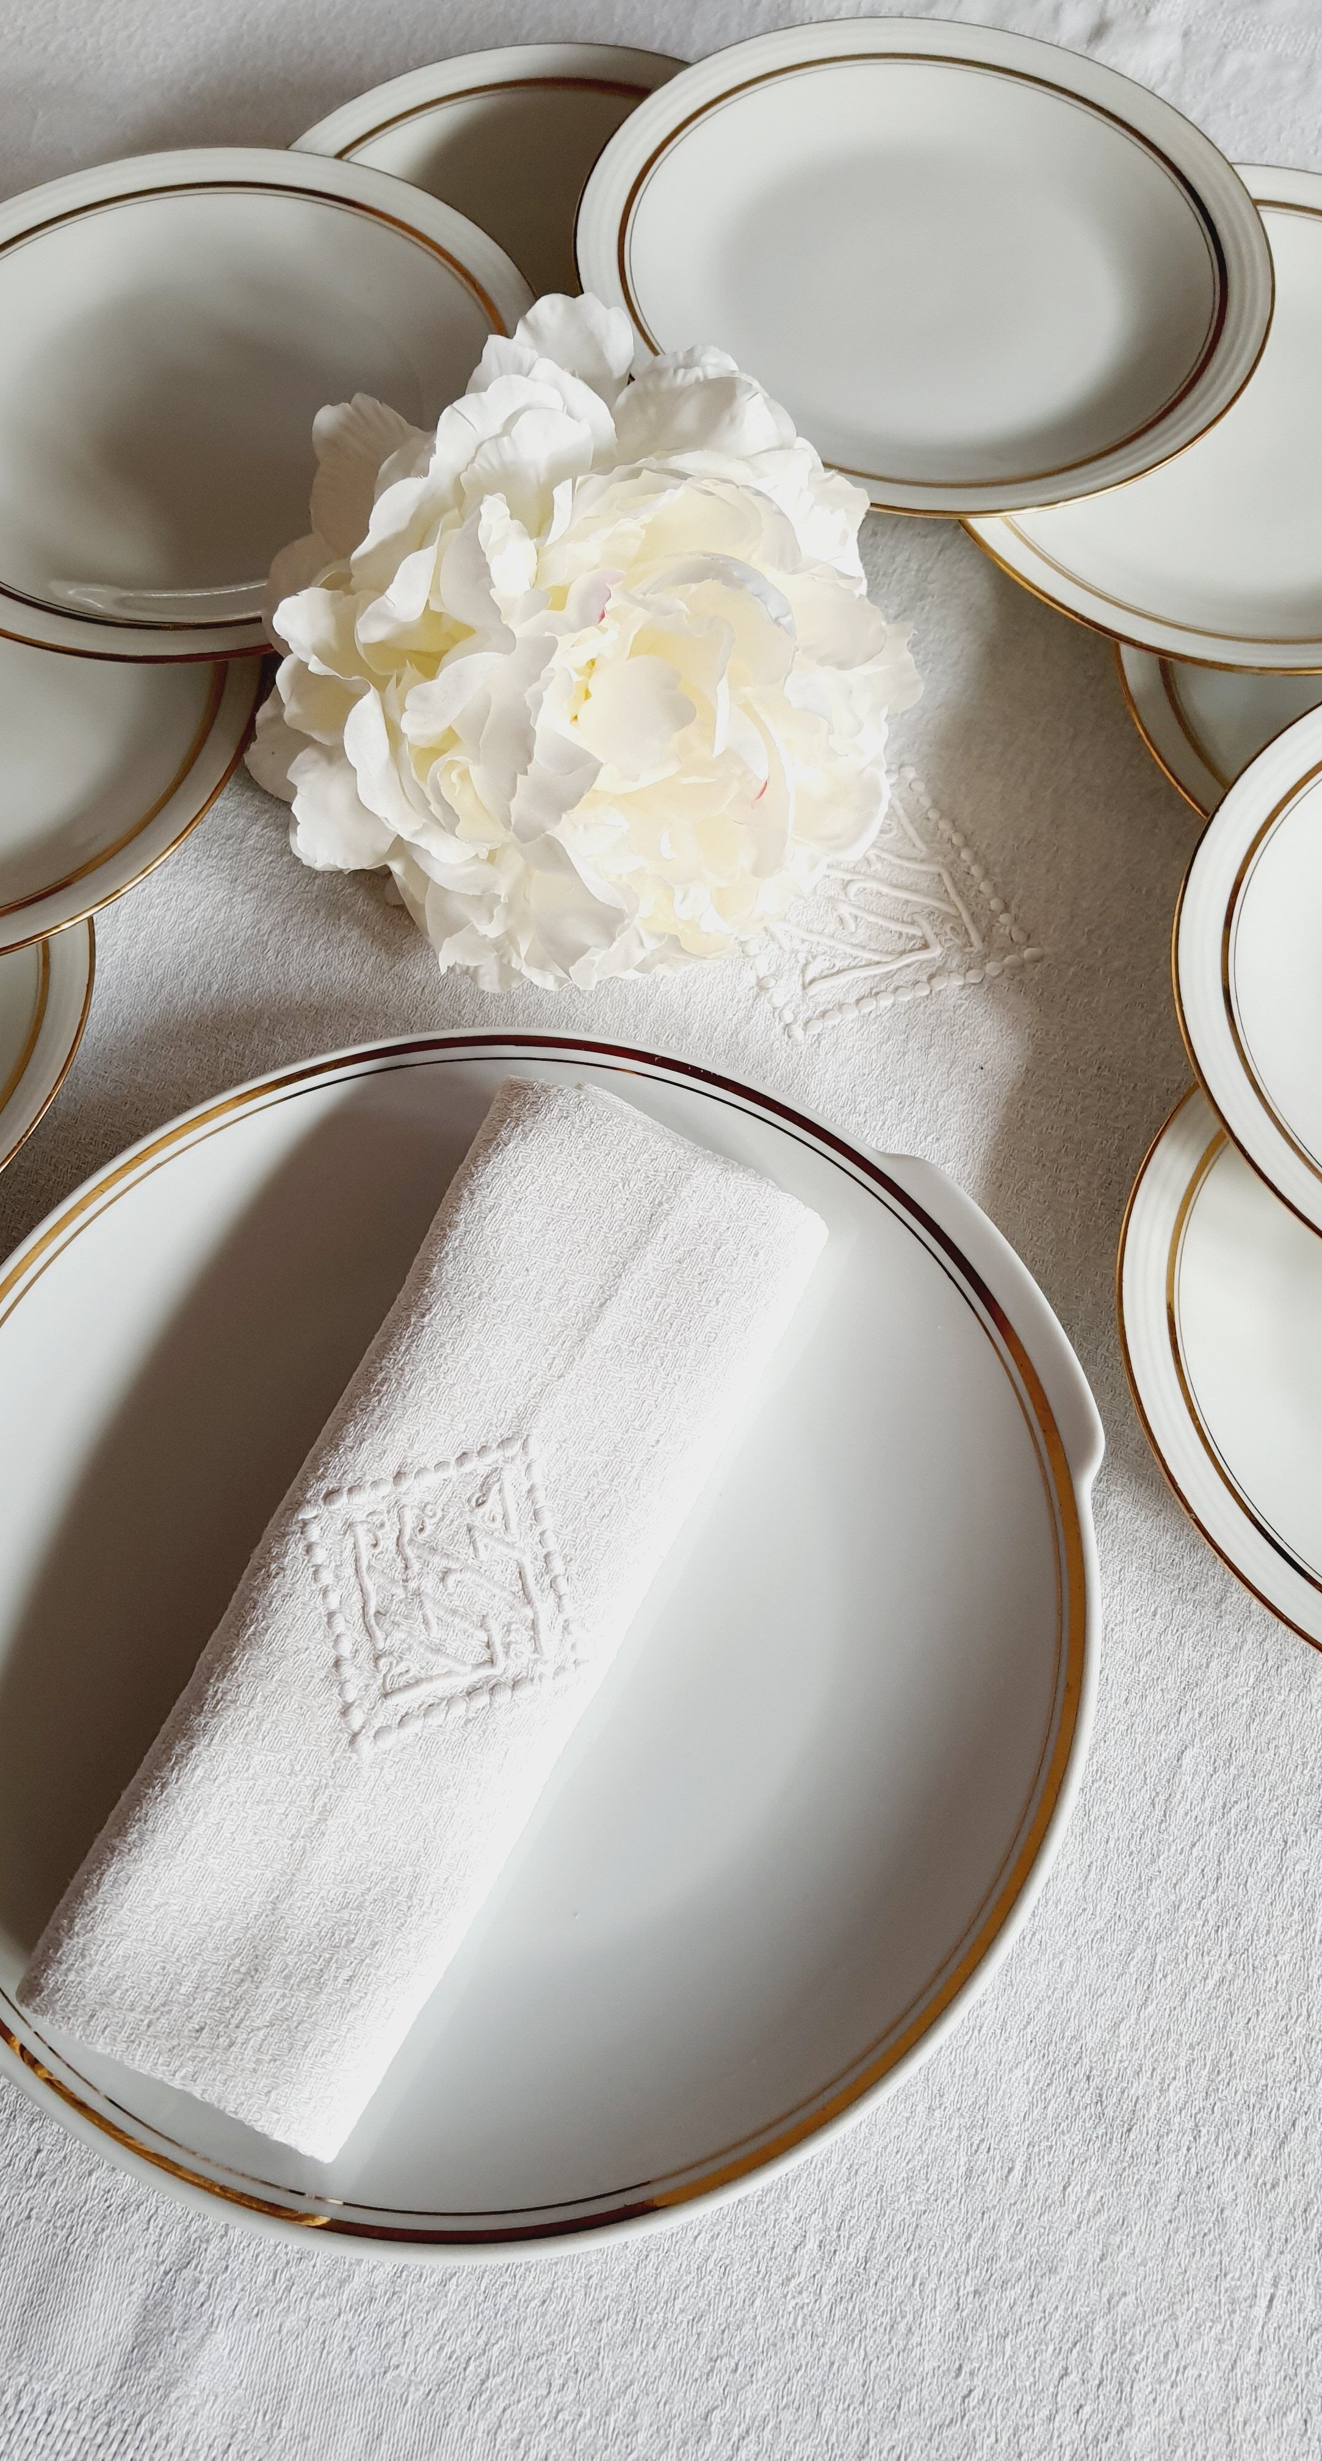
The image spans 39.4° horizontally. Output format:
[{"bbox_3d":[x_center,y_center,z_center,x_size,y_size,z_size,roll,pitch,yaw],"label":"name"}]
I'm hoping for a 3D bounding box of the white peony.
[{"bbox_3d":[-0.019,-0.146,0.460,0.163,0.118,0.162,0,66,0],"label":"white peony"}]

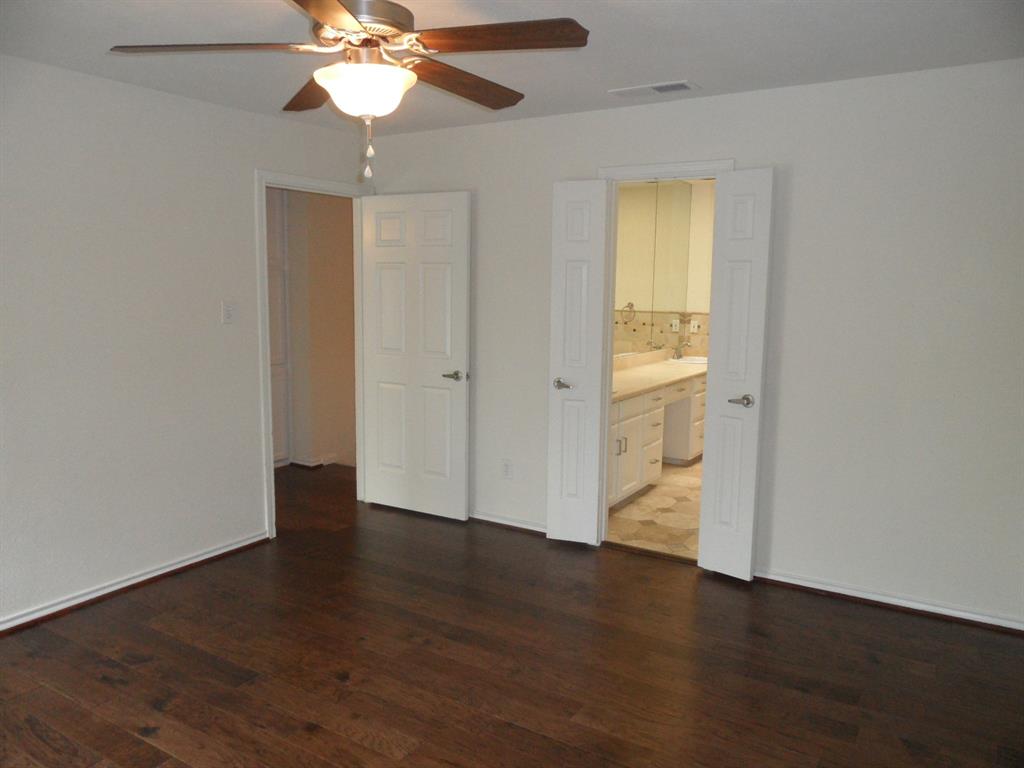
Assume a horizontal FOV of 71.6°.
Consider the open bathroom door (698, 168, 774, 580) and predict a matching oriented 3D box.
[{"bbox_3d":[1.118,-0.016,3.564,0.293,2.030,0.040,9,12,44],"label":"open bathroom door"}]

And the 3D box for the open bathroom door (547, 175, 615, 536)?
[{"bbox_3d":[0.363,-0.086,3.989,0.299,2.030,0.040,4,9,22],"label":"open bathroom door"}]

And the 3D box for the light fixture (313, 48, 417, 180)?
[{"bbox_3d":[-0.426,-0.776,2.066,0.300,0.348,0.300,0,9,0],"label":"light fixture"}]

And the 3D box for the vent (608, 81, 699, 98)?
[{"bbox_3d":[0.675,-1.397,3.397,0.390,0.020,0.157,6,10,31],"label":"vent"}]

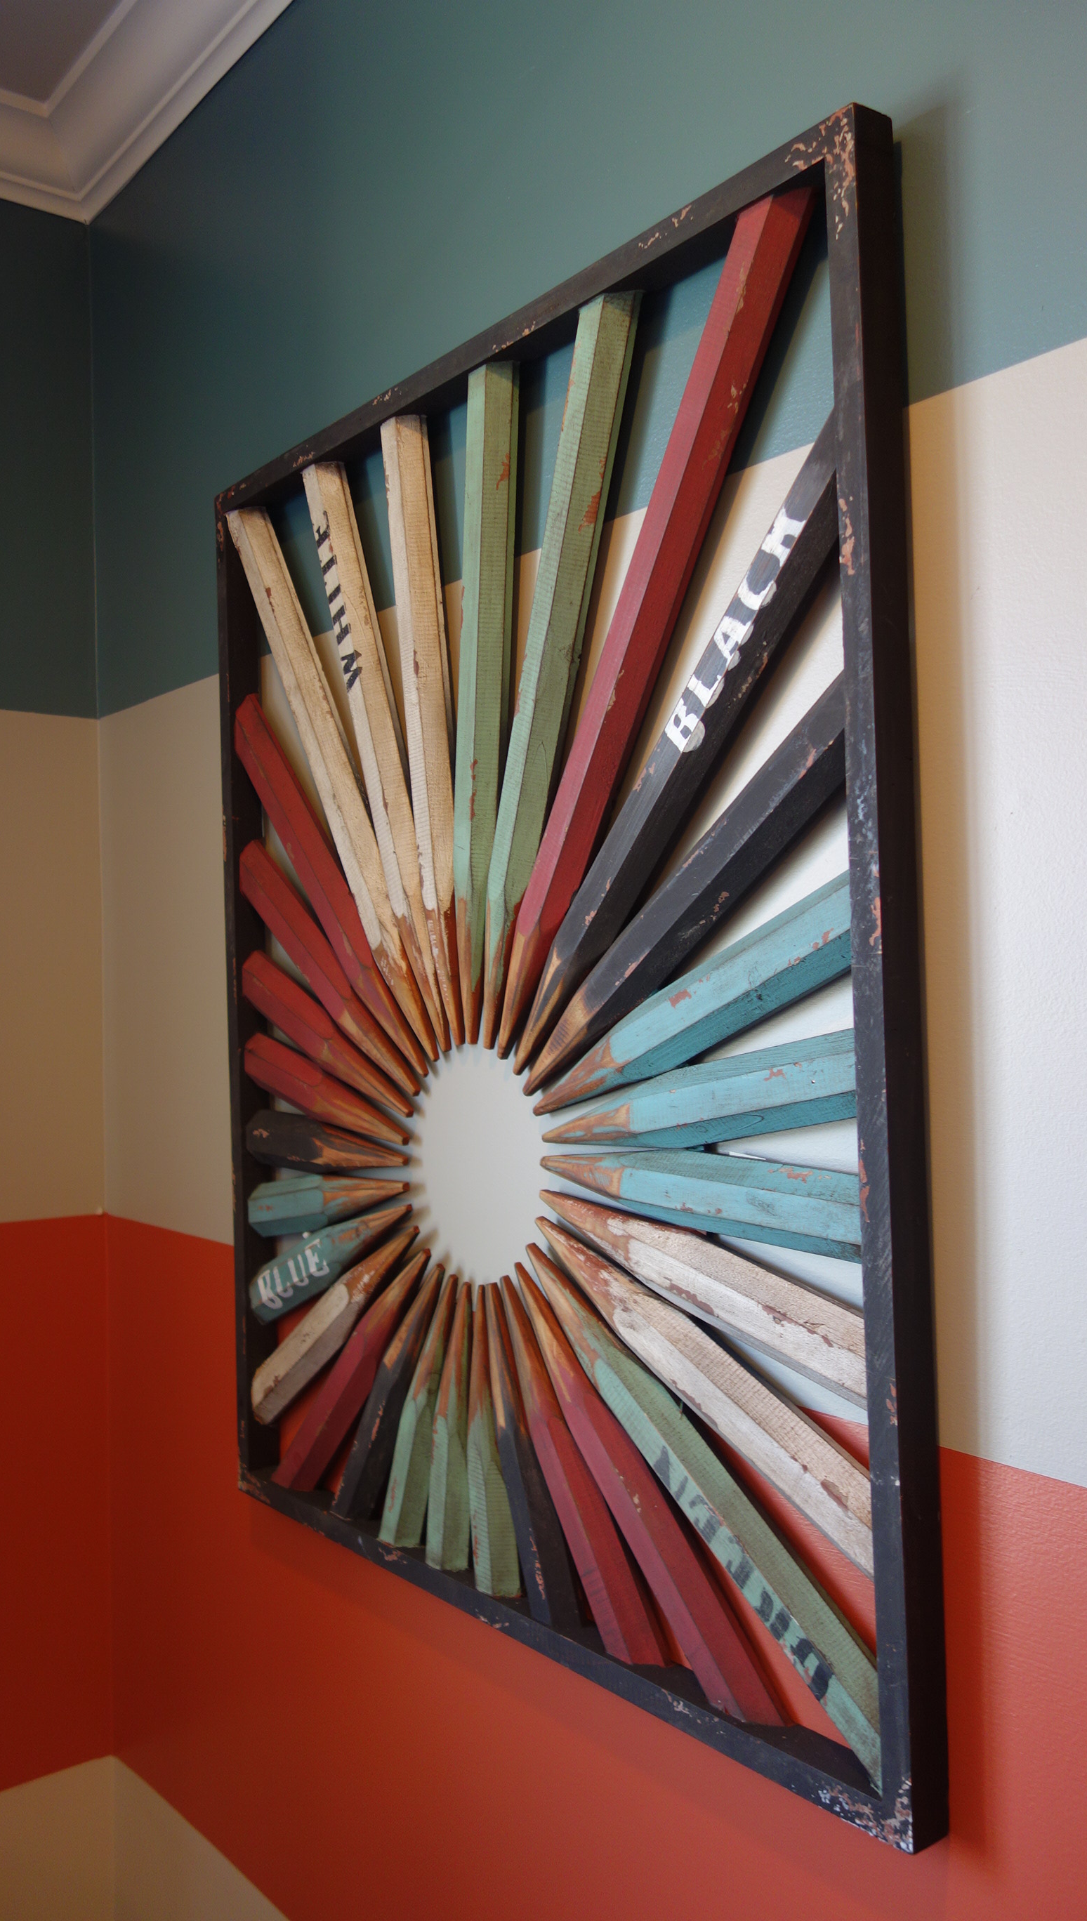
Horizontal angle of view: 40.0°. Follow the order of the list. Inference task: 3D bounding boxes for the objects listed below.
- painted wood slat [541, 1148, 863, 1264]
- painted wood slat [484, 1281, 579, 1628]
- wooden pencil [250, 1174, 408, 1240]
[{"bbox_3d":[0.098,0.149,0.973,0.035,0.053,0.319,-1,1,-38],"label":"painted wood slat"},{"bbox_3d":[-0.012,0.365,1.117,0.035,0.245,0.053,-1,-20,-38],"label":"painted wood slat"},{"bbox_3d":[-0.192,0.215,1.343,0.035,0.053,0.259,-1,-11,-38],"label":"wooden pencil"}]

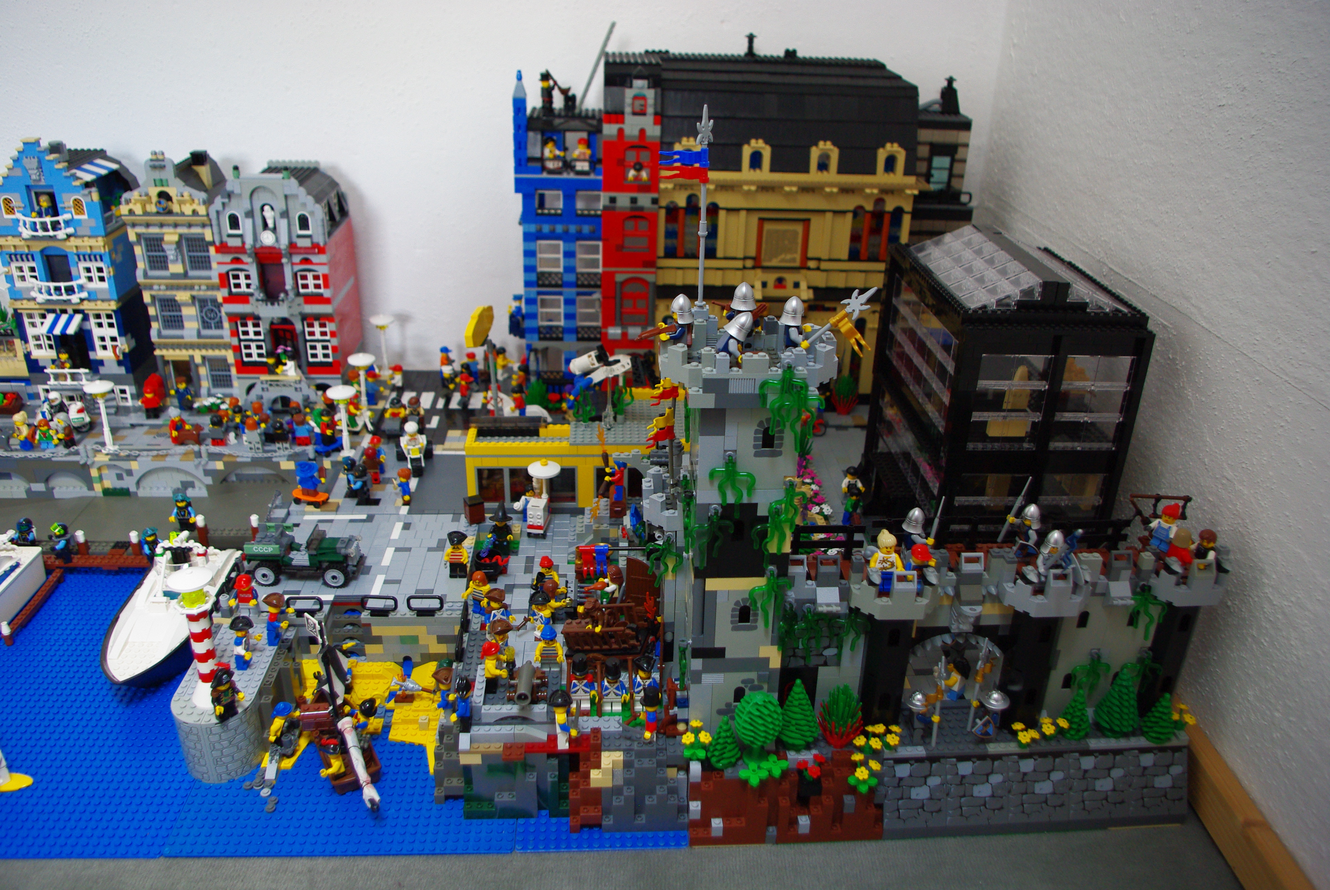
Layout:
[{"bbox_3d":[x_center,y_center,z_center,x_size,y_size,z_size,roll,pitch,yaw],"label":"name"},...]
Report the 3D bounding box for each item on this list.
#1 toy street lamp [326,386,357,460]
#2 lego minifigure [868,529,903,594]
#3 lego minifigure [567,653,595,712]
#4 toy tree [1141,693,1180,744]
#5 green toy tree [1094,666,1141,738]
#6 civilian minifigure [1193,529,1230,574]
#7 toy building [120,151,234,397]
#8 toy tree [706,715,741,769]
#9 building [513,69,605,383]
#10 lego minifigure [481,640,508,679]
[{"bbox_3d":[-0.362,-0.025,1.122,0.032,0.079,0.032,0,26,-4],"label":"toy street lamp"},{"bbox_3d":[0.154,0.082,0.700,0.025,0.047,0.013,5,26,7],"label":"lego minifigure"},{"bbox_3d":[-0.063,0.179,0.753,0.024,0.046,0.015,0,26,-4],"label":"lego minifigure"},{"bbox_3d":[0.377,0.204,0.757,0.027,0.041,0.027,0,26,-4],"label":"toy tree"},{"bbox_3d":[0.341,0.193,0.755,0.033,0.062,0.033,0,26,-4],"label":"green toy tree"},{"bbox_3d":[0.399,0.084,0.742,0.018,0.041,0.025,-15,31,-30],"label":"civilian minifigure"},{"bbox_3d":[-0.564,-0.211,1.212,0.099,0.306,0.131,0,26,-4],"label":"toy building"},{"bbox_3d":[0.043,0.209,0.714,0.025,0.041,0.025,0,26,-4],"label":"toy tree"},{"bbox_3d":[-0.131,-0.265,1.248,0.107,0.389,0.071,0,26,-4],"label":"building"},{"bbox_3d":[-0.130,0.170,0.767,0.021,0.043,0.022,-3,27,-9],"label":"lego minifigure"}]

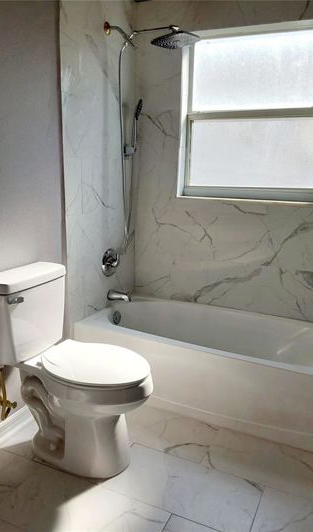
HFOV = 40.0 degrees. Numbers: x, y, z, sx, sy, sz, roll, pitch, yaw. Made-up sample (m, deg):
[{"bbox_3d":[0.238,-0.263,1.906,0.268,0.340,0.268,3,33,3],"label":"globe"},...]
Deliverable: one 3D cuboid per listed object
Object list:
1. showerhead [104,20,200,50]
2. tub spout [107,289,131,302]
[{"bbox_3d":[-0.033,-1.245,2.295,0.515,0.150,0.225,7,14,24],"label":"showerhead"},{"bbox_3d":[-0.229,0.189,2.703,0.150,0.070,0.065,7,14,24],"label":"tub spout"}]

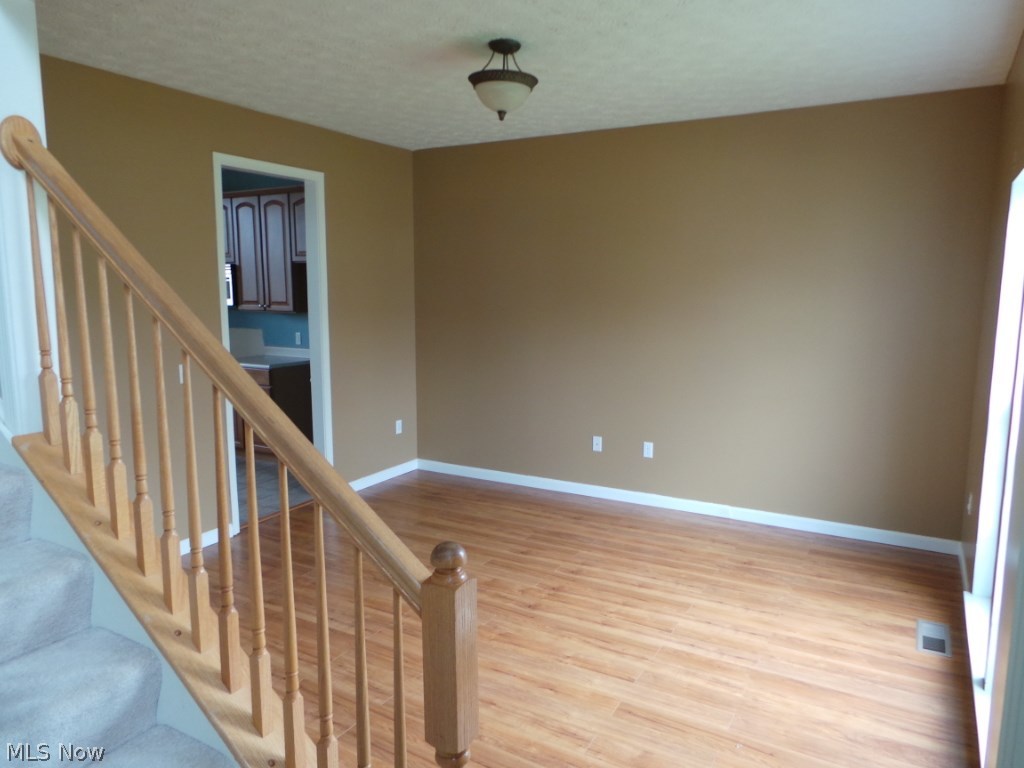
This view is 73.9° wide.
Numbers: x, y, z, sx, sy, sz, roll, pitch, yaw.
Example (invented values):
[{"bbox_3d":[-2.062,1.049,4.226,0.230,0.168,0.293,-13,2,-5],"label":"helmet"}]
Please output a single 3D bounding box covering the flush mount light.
[{"bbox_3d":[-0.031,-1.286,2.908,0.298,0.312,0.298,0,8,0],"label":"flush mount light"}]

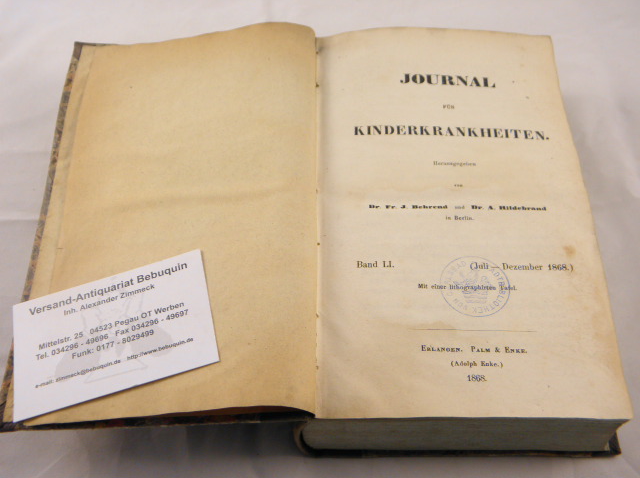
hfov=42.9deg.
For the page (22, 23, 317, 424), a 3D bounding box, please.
[{"bbox_3d":[-0.061,-0.020,0.368,0.123,0.014,0.211,-4,56,3],"label":"page"}]

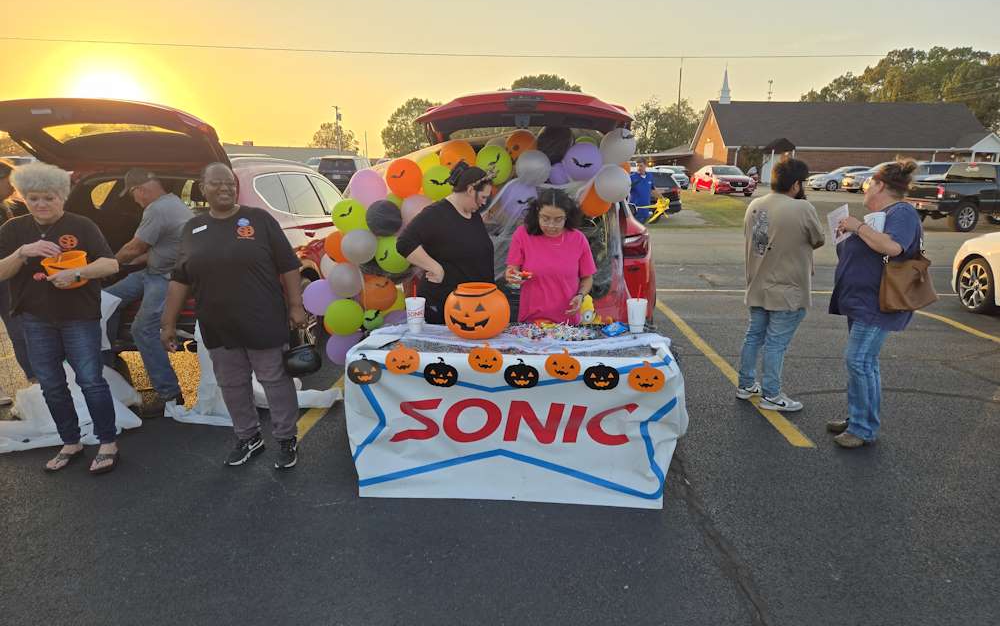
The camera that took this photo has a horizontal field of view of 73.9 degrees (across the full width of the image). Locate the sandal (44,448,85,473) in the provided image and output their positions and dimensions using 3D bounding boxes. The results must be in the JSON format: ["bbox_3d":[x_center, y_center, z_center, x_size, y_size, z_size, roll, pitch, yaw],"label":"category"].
[{"bbox_3d":[-2.417,0.788,3.689,0.100,0.075,0.255,3,13,9],"label":"sandal"}]

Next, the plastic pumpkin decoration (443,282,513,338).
[{"bbox_3d":[-0.118,0.003,3.491,0.345,0.265,0.345,0,12,0],"label":"plastic pumpkin decoration"}]

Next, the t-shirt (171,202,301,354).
[{"bbox_3d":[-1.414,-0.188,3.620,0.660,0.800,0.380,-1,13,-7],"label":"t-shirt"}]

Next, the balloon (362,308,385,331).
[{"bbox_3d":[-0.899,0.046,4.720,0.145,0.150,0.145,1,13,0],"label":"balloon"}]

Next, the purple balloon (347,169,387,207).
[{"bbox_3d":[-0.957,-0.903,4.800,0.270,0.280,0.270,1,13,0],"label":"purple balloon"}]

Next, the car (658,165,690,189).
[{"bbox_3d":[10.745,-8.662,42.621,1.870,1.650,4.600,-1,13,-6],"label":"car"}]

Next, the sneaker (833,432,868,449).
[{"bbox_3d":[2.084,0.756,3.895,0.265,0.105,0.100,2,12,8],"label":"sneaker"}]

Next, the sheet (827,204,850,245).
[{"bbox_3d":[1.988,-0.517,3.880,0.140,0.216,0.010,-31,30,-3],"label":"sheet"}]

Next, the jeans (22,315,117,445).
[{"bbox_3d":[-2.346,0.320,3.655,0.410,0.860,0.290,1,13,2],"label":"jeans"}]

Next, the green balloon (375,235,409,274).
[{"bbox_3d":[-0.701,-0.380,4.350,0.245,0.260,0.245,0,13,0],"label":"green balloon"}]

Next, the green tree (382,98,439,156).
[{"bbox_3d":[-10.707,-21.816,82.238,8.500,9.800,8.500,0,13,0],"label":"green tree"}]

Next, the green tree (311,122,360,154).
[{"bbox_3d":[-30.231,-30.287,121.362,9.000,9.000,9.000,0,13,0],"label":"green tree"}]

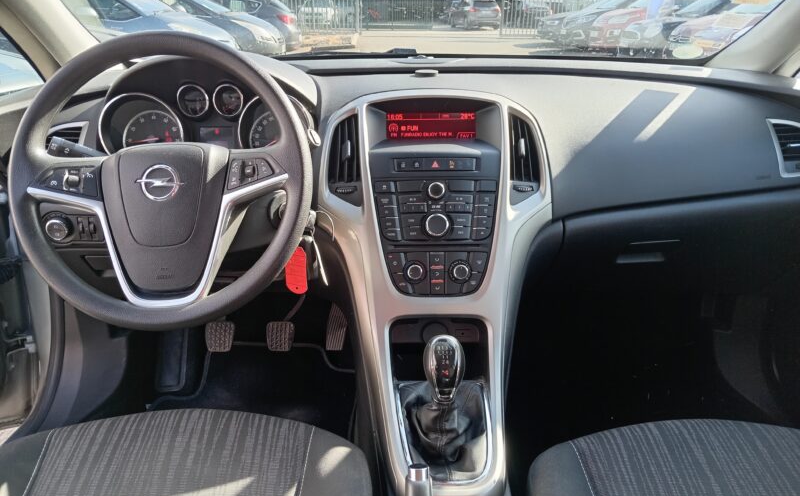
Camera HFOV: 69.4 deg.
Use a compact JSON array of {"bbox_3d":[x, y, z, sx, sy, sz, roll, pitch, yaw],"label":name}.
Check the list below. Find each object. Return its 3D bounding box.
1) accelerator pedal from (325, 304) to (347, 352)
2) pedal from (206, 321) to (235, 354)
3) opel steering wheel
[{"bbox_3d":[-0.147,0.182,1.320,0.050,0.115,0.028,3,-13,1],"label":"accelerator pedal"},{"bbox_3d":[-0.401,0.197,1.285,0.064,0.069,0.028,0,-13,0],"label":"pedal"},{"bbox_3d":[-0.294,-0.084,0.738,0.372,0.372,0.090,-2,-3,0],"label":"opel steering wheel"}]

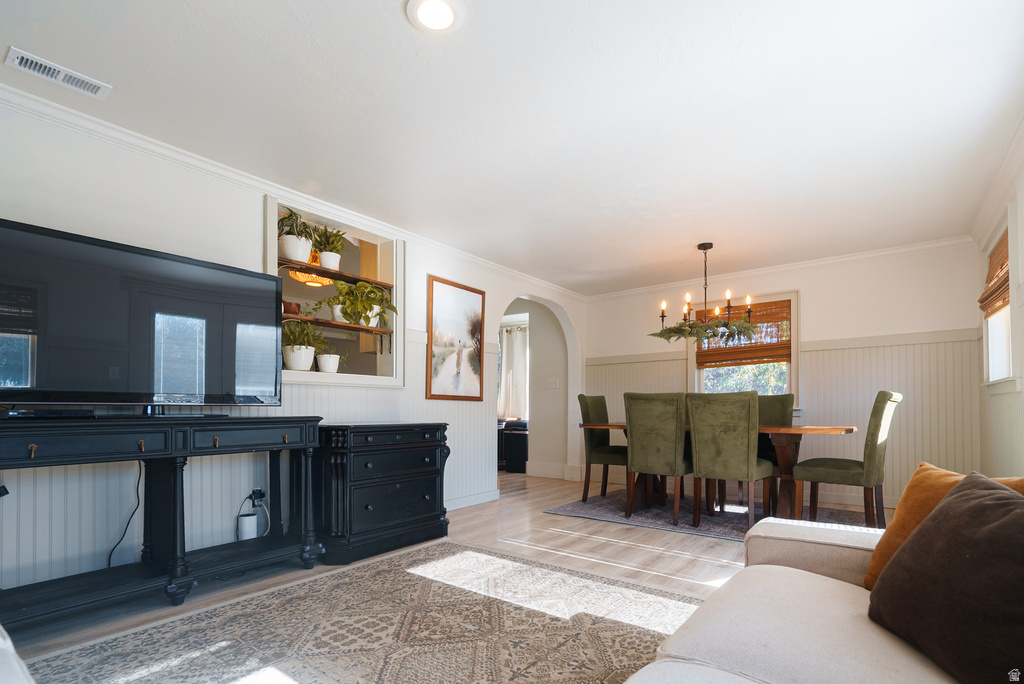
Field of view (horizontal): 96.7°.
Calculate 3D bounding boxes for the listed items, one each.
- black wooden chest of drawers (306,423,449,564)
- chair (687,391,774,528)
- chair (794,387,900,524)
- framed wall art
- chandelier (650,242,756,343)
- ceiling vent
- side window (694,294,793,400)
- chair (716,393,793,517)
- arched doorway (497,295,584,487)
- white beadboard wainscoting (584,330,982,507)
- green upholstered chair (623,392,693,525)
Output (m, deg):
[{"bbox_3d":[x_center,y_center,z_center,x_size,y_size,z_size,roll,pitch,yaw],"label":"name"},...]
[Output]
[{"bbox_3d":[-0.956,0.972,3.213,0.580,0.830,0.930,-6,-9,40],"label":"black wooden chest of drawers"},{"bbox_3d":[1.750,0.914,3.650,0.480,1.040,0.630,-5,-9,38],"label":"chair"},{"bbox_3d":[2.520,0.895,3.450,0.590,1.030,0.470,-6,-8,41],"label":"chair"},{"bbox_3d":[-0.460,0.000,3.900,0.035,1.000,0.675,-5,-8,40],"label":"framed wall art"},{"bbox_3d":[1.607,-0.415,3.820,0.850,0.830,0.850,-4,-7,33],"label":"chandelier"},{"bbox_3d":[-1.897,-1.117,1.915,0.155,0.020,0.302,-6,-8,40],"label":"ceiling vent"},{"bbox_3d":[2.515,0.147,4.950,1.000,1.200,0.100,-5,-8,36],"label":"side window"},{"bbox_3d":[2.240,0.982,4.150,0.480,1.040,0.630,-5,-9,38],"label":"chair"},{"bbox_3d":[0.304,0.613,5.367,0.180,2.200,1.550,-5,-9,38],"label":"arched doorway"},{"bbox_3d":[2.367,0.807,4.639,3.450,1.540,0.040,-4,-7,32],"label":"white beadboard wainscoting"},{"bbox_3d":[1.305,0.961,3.980,0.480,1.040,0.630,-5,-9,38],"label":"green upholstered chair"}]

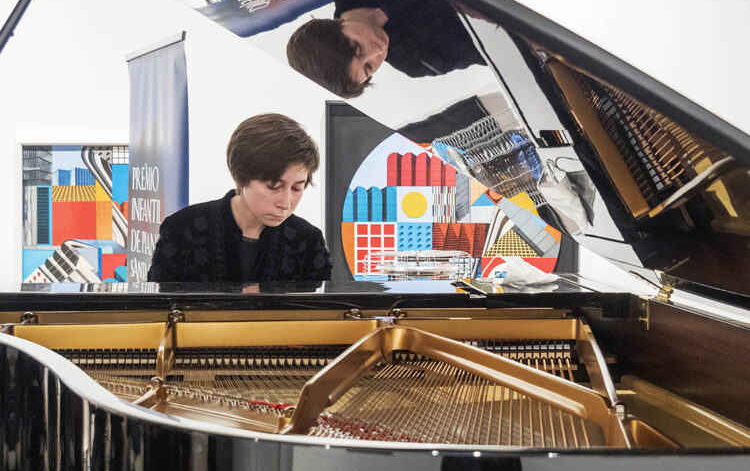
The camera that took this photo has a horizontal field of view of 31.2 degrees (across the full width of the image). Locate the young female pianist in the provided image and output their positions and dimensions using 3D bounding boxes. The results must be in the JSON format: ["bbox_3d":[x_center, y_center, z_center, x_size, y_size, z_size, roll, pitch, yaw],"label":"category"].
[{"bbox_3d":[-0.310,0.390,3.120,0.500,1.320,0.720,0,2,-9],"label":"young female pianist"}]

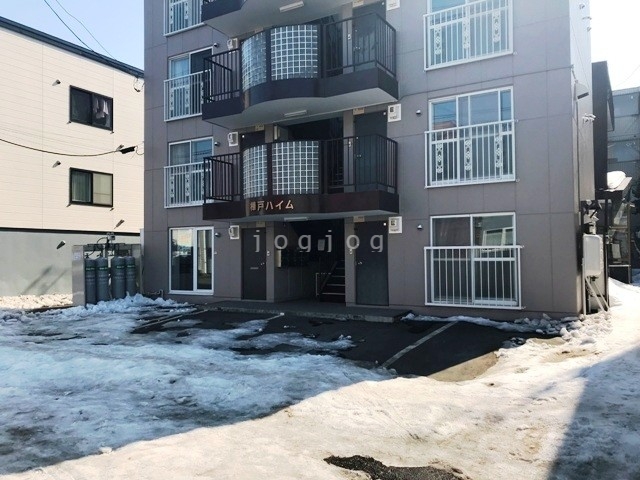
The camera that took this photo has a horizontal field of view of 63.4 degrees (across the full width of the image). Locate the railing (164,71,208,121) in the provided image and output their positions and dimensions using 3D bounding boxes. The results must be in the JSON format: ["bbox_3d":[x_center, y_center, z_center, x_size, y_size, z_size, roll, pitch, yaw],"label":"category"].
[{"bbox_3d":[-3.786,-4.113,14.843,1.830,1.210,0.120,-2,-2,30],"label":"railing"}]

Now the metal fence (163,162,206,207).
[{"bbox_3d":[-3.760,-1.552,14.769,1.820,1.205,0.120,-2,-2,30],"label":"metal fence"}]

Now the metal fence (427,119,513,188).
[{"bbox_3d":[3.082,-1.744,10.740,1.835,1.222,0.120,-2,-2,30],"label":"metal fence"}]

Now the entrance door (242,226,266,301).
[{"bbox_3d":[-1.752,0.648,13.837,0.794,1.909,0.078,-1,-2,30],"label":"entrance door"}]

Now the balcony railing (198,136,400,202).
[{"bbox_3d":[-0.755,-1.568,12.225,4.870,1.200,1.570,-2,-2,30],"label":"balcony railing"}]

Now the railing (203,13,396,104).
[{"bbox_3d":[-0.759,-4.128,12.287,4.860,1.200,1.570,-2,-2,30],"label":"railing"}]

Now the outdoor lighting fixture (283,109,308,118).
[{"bbox_3d":[-0.560,-3.050,12.603,0.650,0.080,0.120,-2,-2,30],"label":"outdoor lighting fixture"}]

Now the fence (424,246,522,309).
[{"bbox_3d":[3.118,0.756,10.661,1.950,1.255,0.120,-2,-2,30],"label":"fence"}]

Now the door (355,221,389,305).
[{"bbox_3d":[1.216,0.549,12.125,0.844,1.931,0.078,-1,-2,30],"label":"door"}]

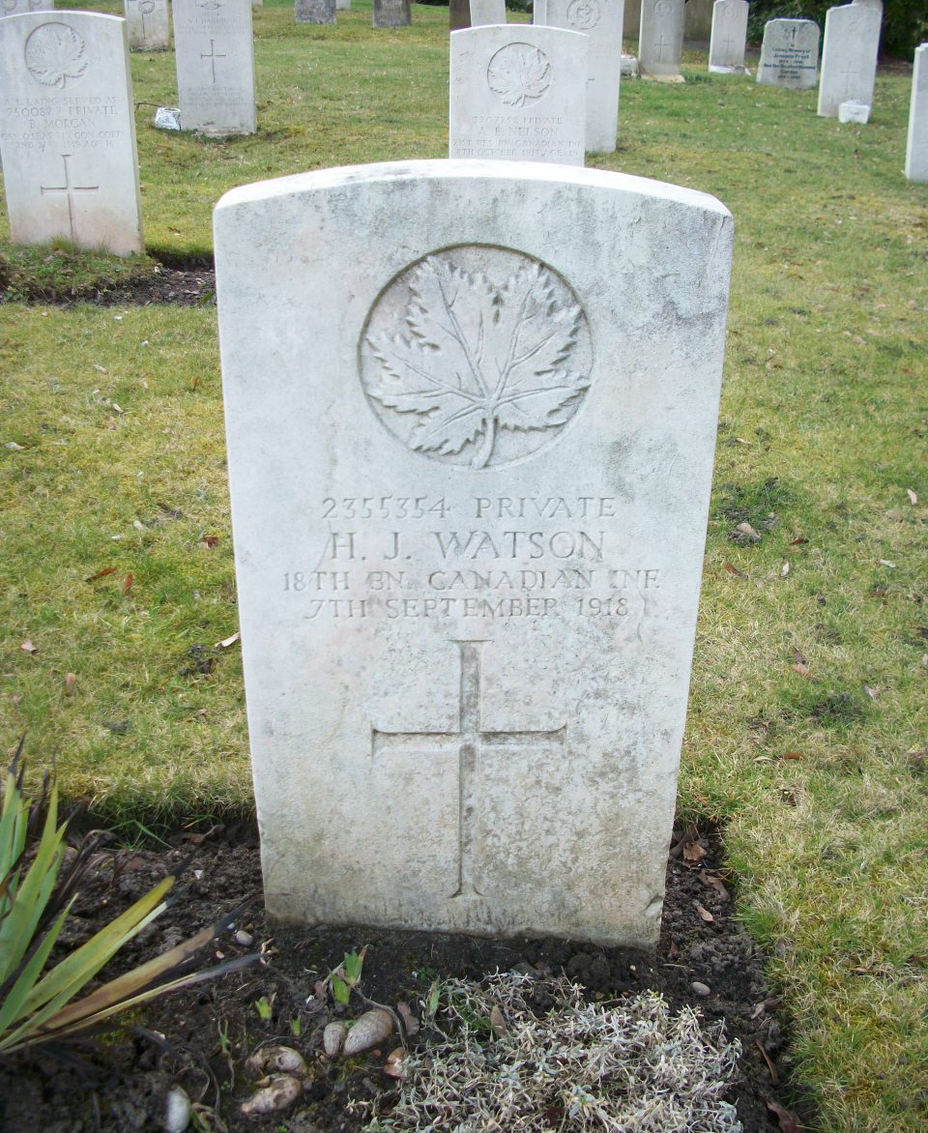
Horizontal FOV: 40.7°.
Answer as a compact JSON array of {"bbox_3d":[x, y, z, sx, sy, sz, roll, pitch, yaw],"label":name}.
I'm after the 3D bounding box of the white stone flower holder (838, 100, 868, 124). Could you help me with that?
[{"bbox_3d":[2.595,-3.031,8.345,0.180,0.150,0.130,3,26,4],"label":"white stone flower holder"}]

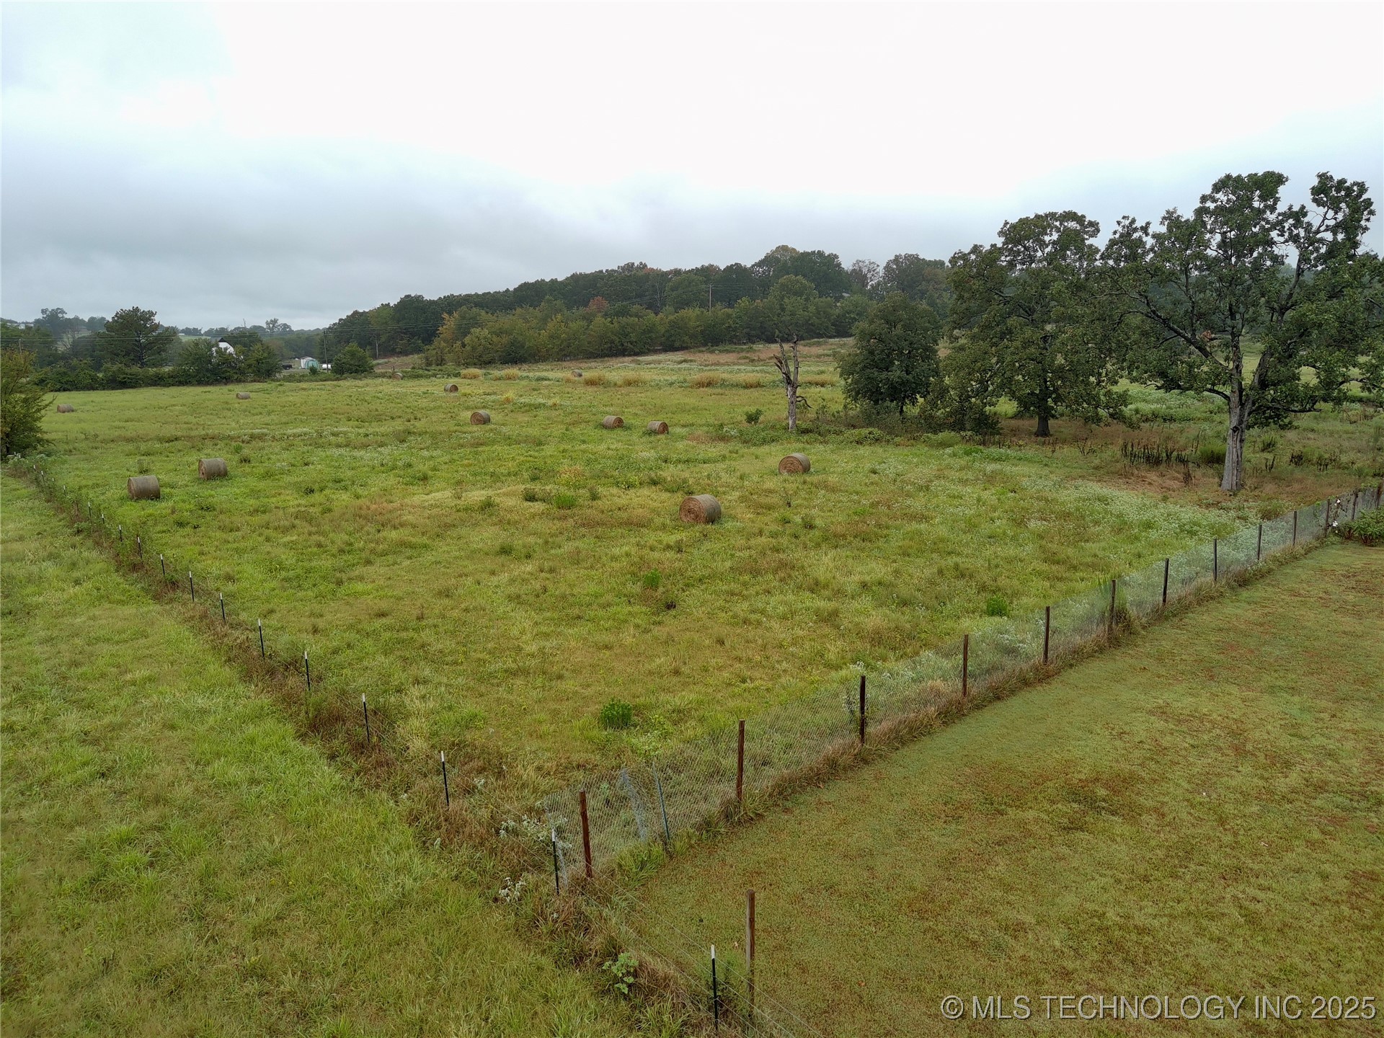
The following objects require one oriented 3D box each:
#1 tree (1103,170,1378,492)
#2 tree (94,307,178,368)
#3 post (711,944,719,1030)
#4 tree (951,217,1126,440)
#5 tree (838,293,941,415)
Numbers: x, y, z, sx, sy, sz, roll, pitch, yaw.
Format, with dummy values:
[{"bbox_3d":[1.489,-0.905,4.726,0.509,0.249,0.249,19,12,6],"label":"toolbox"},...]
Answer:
[{"bbox_3d":[25.036,-8.333,41.956,11.800,14.360,11.200,6,13,30],"label":"tree"},{"bbox_3d":[-125.977,-40.015,208.451,16.000,15.410,15.000,-8,13,-30],"label":"tree"},{"bbox_3d":[0.268,5.434,10.600,0.050,1.190,0.050,-1,12,1],"label":"post"},{"bbox_3d":[23.993,-13.354,63.968,11.800,15.240,11.200,3,12,20],"label":"tree"},{"bbox_3d":[16.768,-13.719,77.928,8.600,10.660,8.400,1,12,12],"label":"tree"}]

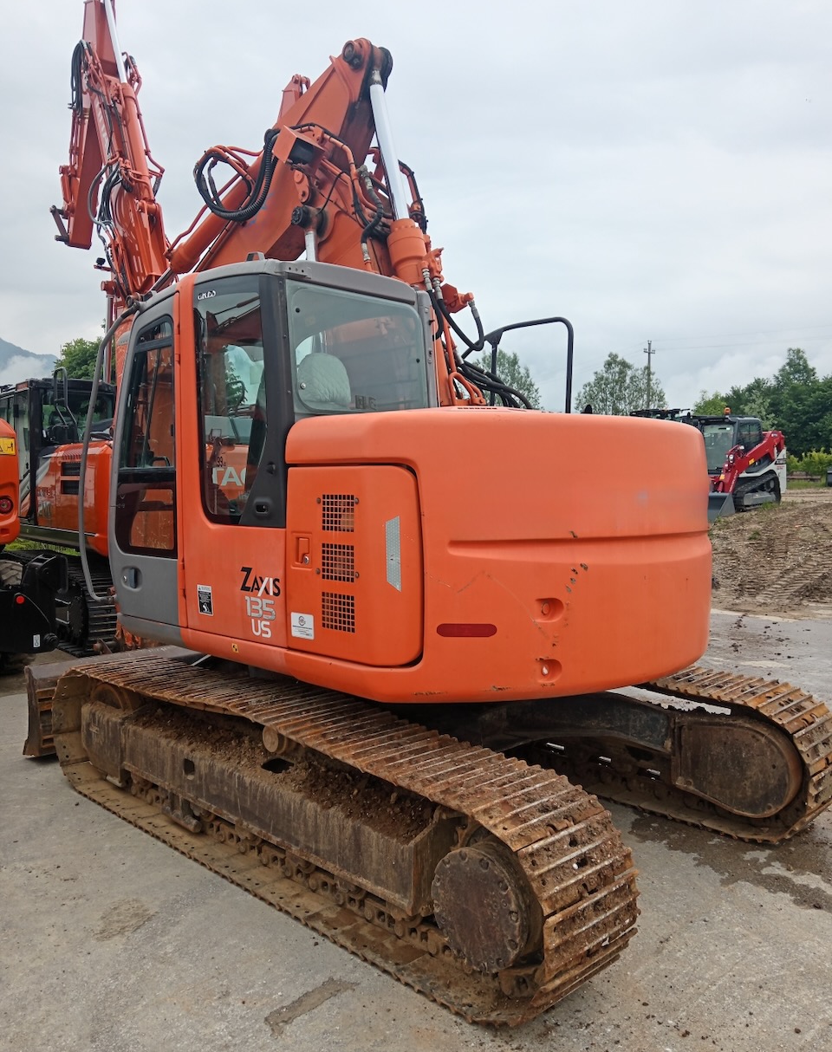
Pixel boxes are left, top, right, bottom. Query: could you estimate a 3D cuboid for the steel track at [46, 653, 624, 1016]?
[{"bbox_3d":[-0.678,1.149,3.960,0.530,0.720,3.560,-2,4,-45],"label":"steel track"}]

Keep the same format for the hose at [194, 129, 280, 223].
[{"bbox_3d":[-1.124,-2.185,5.407,0.630,0.550,0.250,3,4,42],"label":"hose"}]

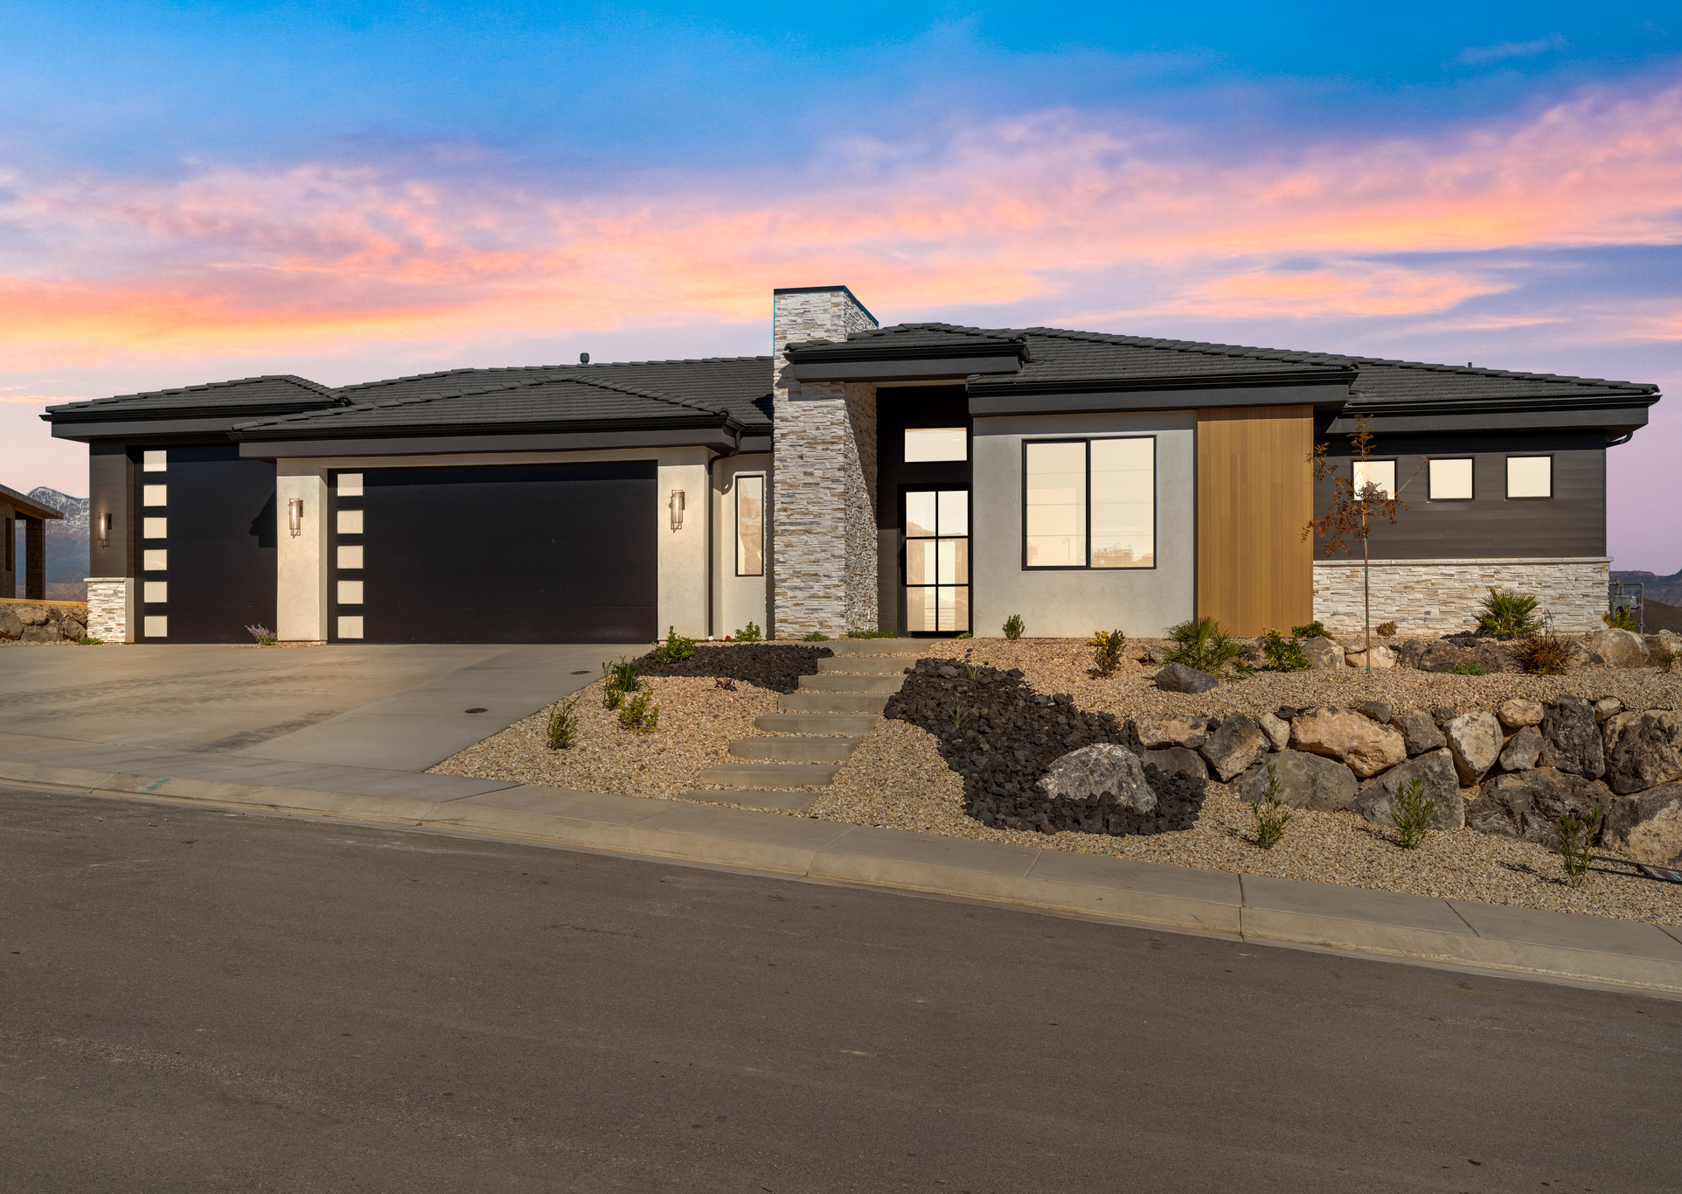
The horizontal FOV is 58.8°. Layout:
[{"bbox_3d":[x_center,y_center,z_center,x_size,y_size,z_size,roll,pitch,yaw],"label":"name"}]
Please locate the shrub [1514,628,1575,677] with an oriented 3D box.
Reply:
[{"bbox_3d":[7.954,0.626,16.900,0.713,0.555,0.680,0,0,14],"label":"shrub"}]

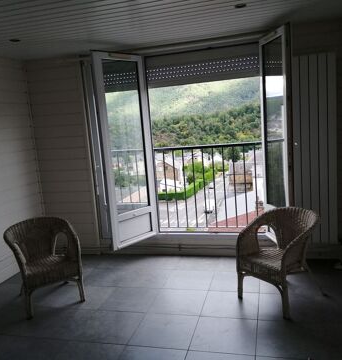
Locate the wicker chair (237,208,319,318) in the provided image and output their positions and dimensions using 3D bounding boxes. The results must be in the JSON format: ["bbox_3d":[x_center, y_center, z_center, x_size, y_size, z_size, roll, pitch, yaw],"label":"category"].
[{"bbox_3d":[0.929,0.632,3.043,0.584,0.761,0.589,-11,10,-36],"label":"wicker chair"}]

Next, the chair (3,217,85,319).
[{"bbox_3d":[-1.173,0.758,3.383,0.589,0.761,0.584,-9,9,-29],"label":"chair"}]

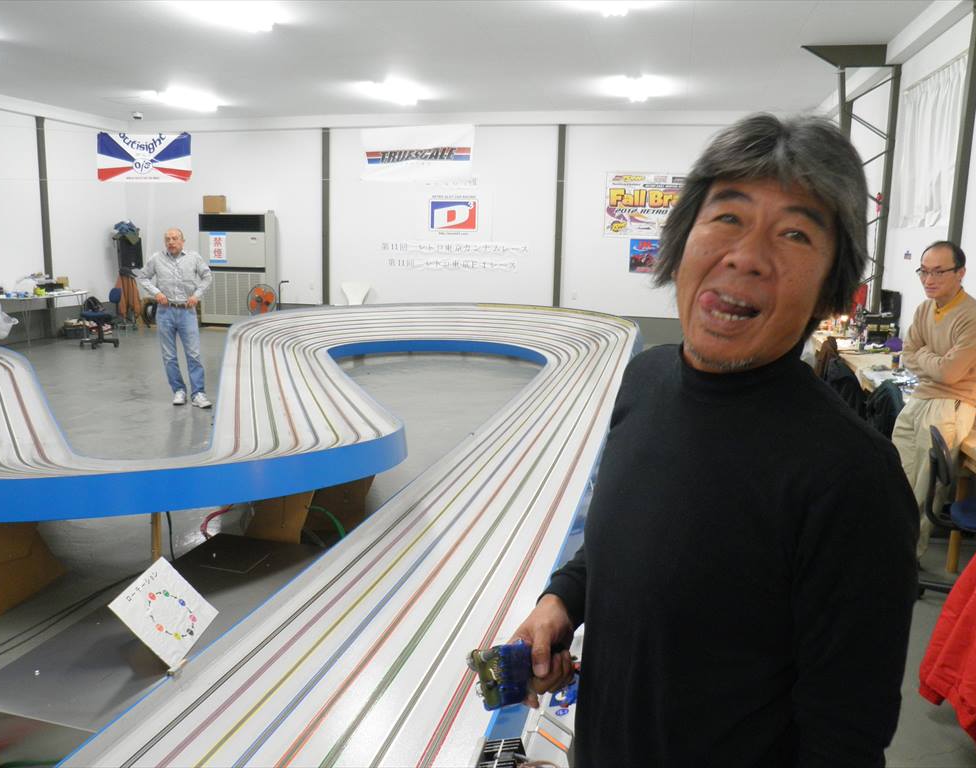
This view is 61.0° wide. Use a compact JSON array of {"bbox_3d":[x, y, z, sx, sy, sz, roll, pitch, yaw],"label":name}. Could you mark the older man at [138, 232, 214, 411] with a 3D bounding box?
[{"bbox_3d":[-3.039,-0.644,8.053,0.700,1.690,0.420,-2,10,-18],"label":"older man"}]

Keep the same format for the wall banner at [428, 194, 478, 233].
[{"bbox_3d":[-0.567,-2.733,13.339,0.810,0.610,0.020,3,10,12],"label":"wall banner"}]

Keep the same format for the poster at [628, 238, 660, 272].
[{"bbox_3d":[2.450,-1.975,12.805,0.500,0.500,0.020,3,10,12],"label":"poster"}]

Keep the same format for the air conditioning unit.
[{"bbox_3d":[-4.238,-1.924,14.160,1.210,1.910,0.410,3,10,12],"label":"air conditioning unit"}]

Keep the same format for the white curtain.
[{"bbox_3d":[3.741,-1.987,7.090,0.100,1.300,1.750,3,10,12],"label":"white curtain"}]

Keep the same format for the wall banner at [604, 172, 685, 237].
[{"bbox_3d":[2.546,-2.733,12.655,1.480,0.960,0.020,3,10,12],"label":"wall banner"}]

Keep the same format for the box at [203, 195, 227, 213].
[{"bbox_3d":[-4.586,-3.030,14.028,0.370,0.300,0.270,3,10,12],"label":"box"}]

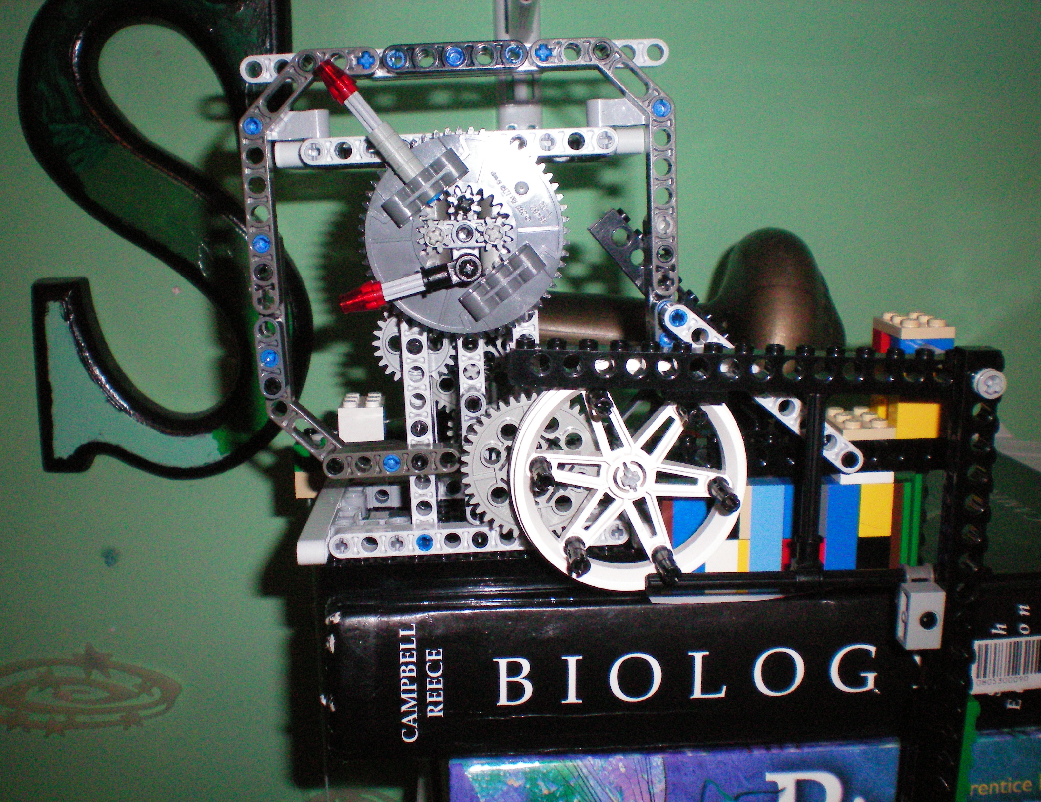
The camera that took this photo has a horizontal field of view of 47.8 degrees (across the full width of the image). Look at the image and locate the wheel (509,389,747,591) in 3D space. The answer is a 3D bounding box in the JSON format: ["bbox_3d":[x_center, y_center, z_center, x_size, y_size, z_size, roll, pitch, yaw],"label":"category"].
[{"bbox_3d":[0.029,0.019,0.316,0.062,0.062,0.015,-3,9,-2],"label":"wheel"}]

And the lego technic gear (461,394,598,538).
[{"bbox_3d":[0.004,0.018,0.328,0.042,0.042,0.008,-3,9,-2],"label":"lego technic gear"}]

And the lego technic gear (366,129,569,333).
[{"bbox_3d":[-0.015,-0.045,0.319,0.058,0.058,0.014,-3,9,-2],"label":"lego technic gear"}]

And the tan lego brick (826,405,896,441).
[{"bbox_3d":[0.102,0.006,0.355,0.016,0.005,0.024,-3,9,-2],"label":"tan lego brick"}]

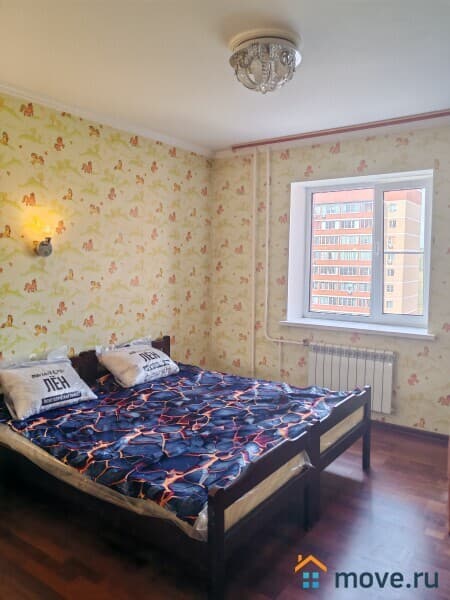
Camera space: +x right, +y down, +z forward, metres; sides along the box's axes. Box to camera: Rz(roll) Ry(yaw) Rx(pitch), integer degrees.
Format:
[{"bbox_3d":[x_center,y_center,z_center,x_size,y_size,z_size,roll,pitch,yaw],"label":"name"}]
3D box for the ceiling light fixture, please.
[{"bbox_3d":[0.229,-1.319,2.681,0.410,0.255,0.410,1,4,0],"label":"ceiling light fixture"}]

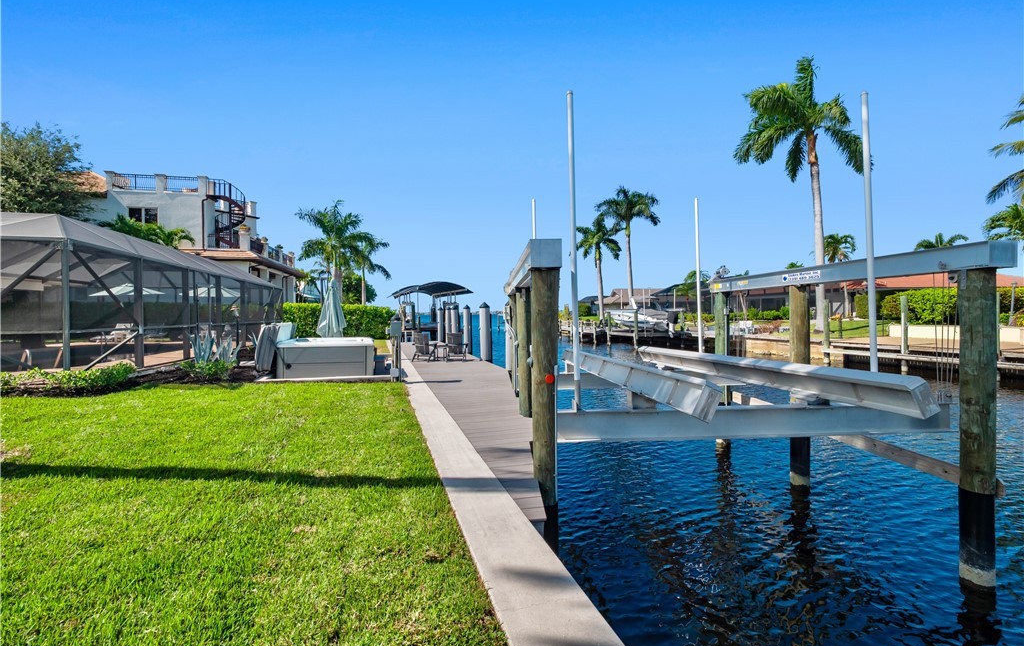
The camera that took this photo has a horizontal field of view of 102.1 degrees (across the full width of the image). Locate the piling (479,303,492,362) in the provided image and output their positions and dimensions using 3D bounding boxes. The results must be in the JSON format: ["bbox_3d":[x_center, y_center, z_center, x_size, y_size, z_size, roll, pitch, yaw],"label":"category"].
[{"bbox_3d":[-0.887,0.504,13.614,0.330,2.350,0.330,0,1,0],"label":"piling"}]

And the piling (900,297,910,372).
[{"bbox_3d":[16.970,0.530,17.850,0.240,3.380,0.240,0,1,-18],"label":"piling"}]

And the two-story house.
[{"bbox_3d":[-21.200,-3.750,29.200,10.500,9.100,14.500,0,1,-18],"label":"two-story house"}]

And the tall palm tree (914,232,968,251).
[{"bbox_3d":[46.500,-5.227,44.897,4.300,9.500,4.300,-1,2,-44],"label":"tall palm tree"}]

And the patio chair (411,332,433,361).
[{"bbox_3d":[-2.700,0.710,12.600,0.720,0.880,0.800,0,1,8],"label":"patio chair"}]

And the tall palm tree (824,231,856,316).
[{"bbox_3d":[23.500,-3.401,29.933,3.000,6.200,3.000,1,2,38],"label":"tall palm tree"}]

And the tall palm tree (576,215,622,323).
[{"bbox_3d":[10.100,-6.150,48.000,5.300,12.600,5.300,0,1,0],"label":"tall palm tree"}]

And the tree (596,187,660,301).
[{"bbox_3d":[13.400,-7.941,47.839,7.000,16.300,7.000,0,1,15],"label":"tree"}]

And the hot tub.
[{"bbox_3d":[-4.635,0.892,10.722,2.100,0.820,2.150,0,1,-18],"label":"hot tub"}]

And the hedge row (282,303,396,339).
[{"bbox_3d":[-9.400,-0.010,22.600,6.000,1.900,1.300,0,1,-18],"label":"hedge row"}]

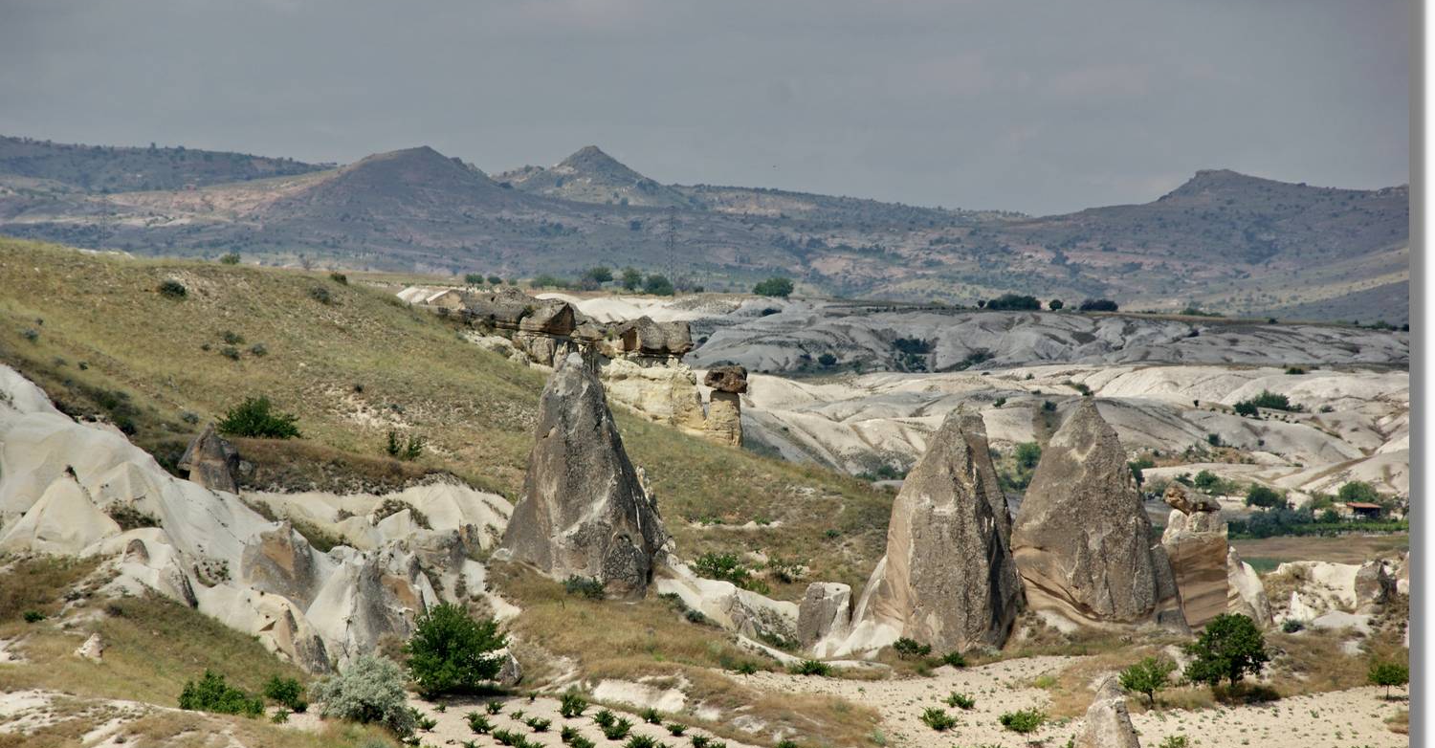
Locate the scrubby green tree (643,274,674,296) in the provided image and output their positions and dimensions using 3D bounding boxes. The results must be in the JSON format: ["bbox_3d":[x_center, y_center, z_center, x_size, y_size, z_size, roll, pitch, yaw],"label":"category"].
[{"bbox_3d":[-14.767,-22.511,2400.000,7.880,5.630,7.480,0,1,0],"label":"scrubby green tree"}]

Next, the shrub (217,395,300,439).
[{"bbox_3d":[-28.760,2.673,600.000,5.270,2.670,4.220,0,1,0],"label":"shrub"}]

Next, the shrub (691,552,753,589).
[{"bbox_3d":[0.248,10.905,530.000,3.420,2.050,2.560,0,1,0],"label":"shrub"}]

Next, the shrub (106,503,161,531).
[{"bbox_3d":[-30.500,7.474,500.000,2.930,1.470,2.200,0,1,0],"label":"shrub"}]

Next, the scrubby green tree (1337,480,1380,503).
[{"bbox_3d":[100.466,18.642,1500.000,6.680,3.870,6.010,0,1,0],"label":"scrubby green tree"}]

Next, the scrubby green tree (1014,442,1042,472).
[{"bbox_3d":[53.758,14.509,1650.000,5.220,5.420,4.960,0,1,0],"label":"scrubby green tree"}]

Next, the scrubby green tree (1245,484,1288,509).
[{"bbox_3d":[84.330,18.872,1470.000,6.550,3.960,5.890,0,1,0],"label":"scrubby green tree"}]

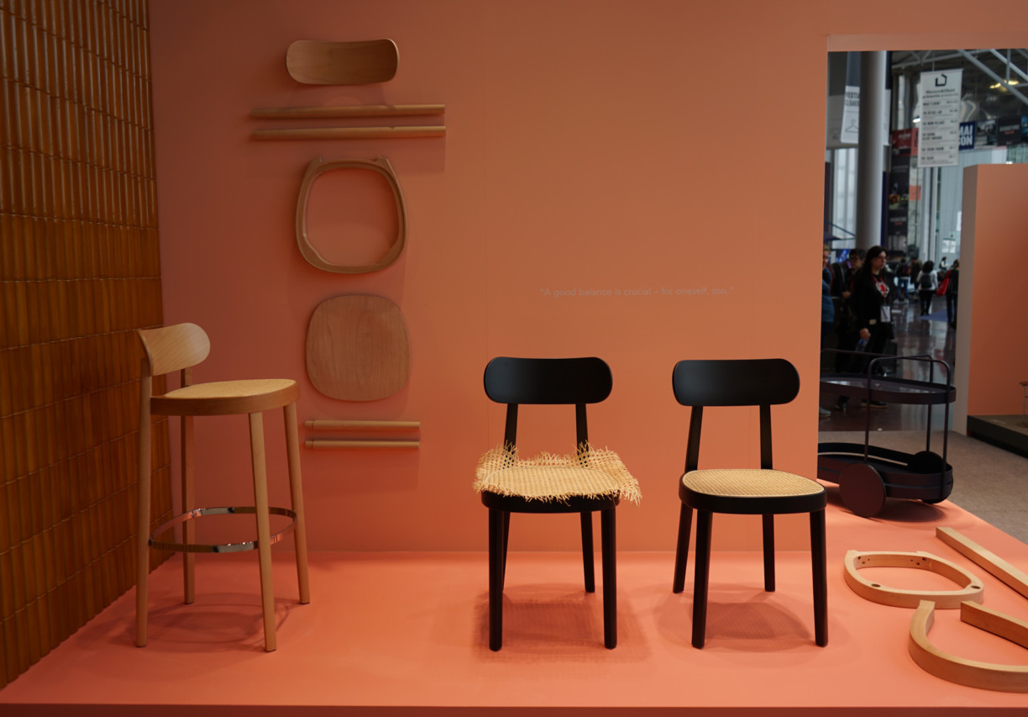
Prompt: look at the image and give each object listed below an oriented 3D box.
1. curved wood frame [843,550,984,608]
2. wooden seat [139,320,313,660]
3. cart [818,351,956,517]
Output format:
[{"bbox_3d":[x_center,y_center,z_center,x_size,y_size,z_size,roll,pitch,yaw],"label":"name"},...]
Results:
[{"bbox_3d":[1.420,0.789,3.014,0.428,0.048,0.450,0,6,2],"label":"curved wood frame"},{"bbox_3d":[-0.928,0.380,2.682,0.503,0.977,0.435,0,6,3],"label":"wooden seat"},{"bbox_3d":[1.740,0.340,4.073,0.470,0.725,0.800,-3,7,-26],"label":"cart"}]

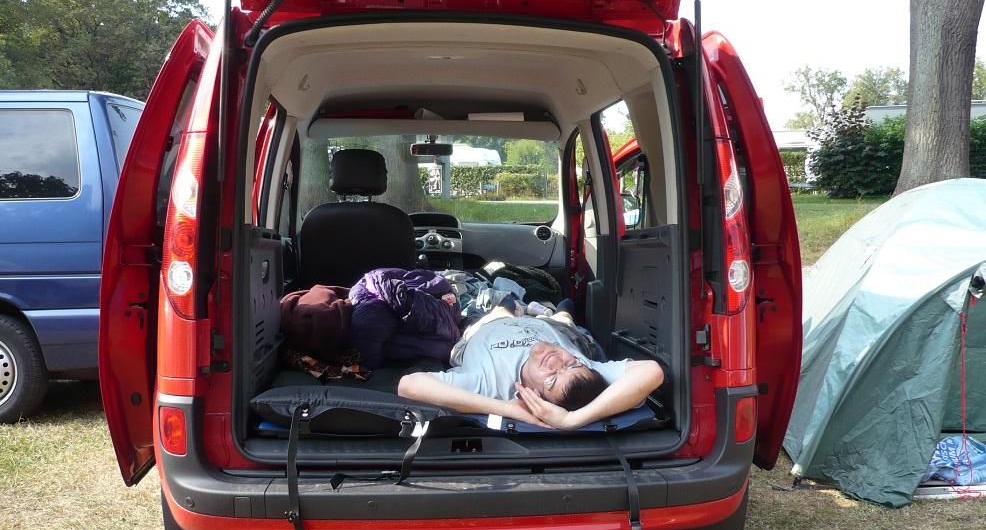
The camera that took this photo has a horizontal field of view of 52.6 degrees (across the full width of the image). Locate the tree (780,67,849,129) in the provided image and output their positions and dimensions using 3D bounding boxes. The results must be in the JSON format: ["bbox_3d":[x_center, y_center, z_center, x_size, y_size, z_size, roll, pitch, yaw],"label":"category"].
[{"bbox_3d":[18.739,-7.664,58.342,3.839,7.909,3.839,2,5,18],"label":"tree"}]

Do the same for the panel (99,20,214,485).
[{"bbox_3d":[-1.014,-0.046,3.365,0.340,1.400,0.880,0,5,-6],"label":"panel"}]

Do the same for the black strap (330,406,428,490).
[{"bbox_3d":[-0.306,0.498,2.705,0.270,0.195,0.120,0,5,-6],"label":"black strap"}]

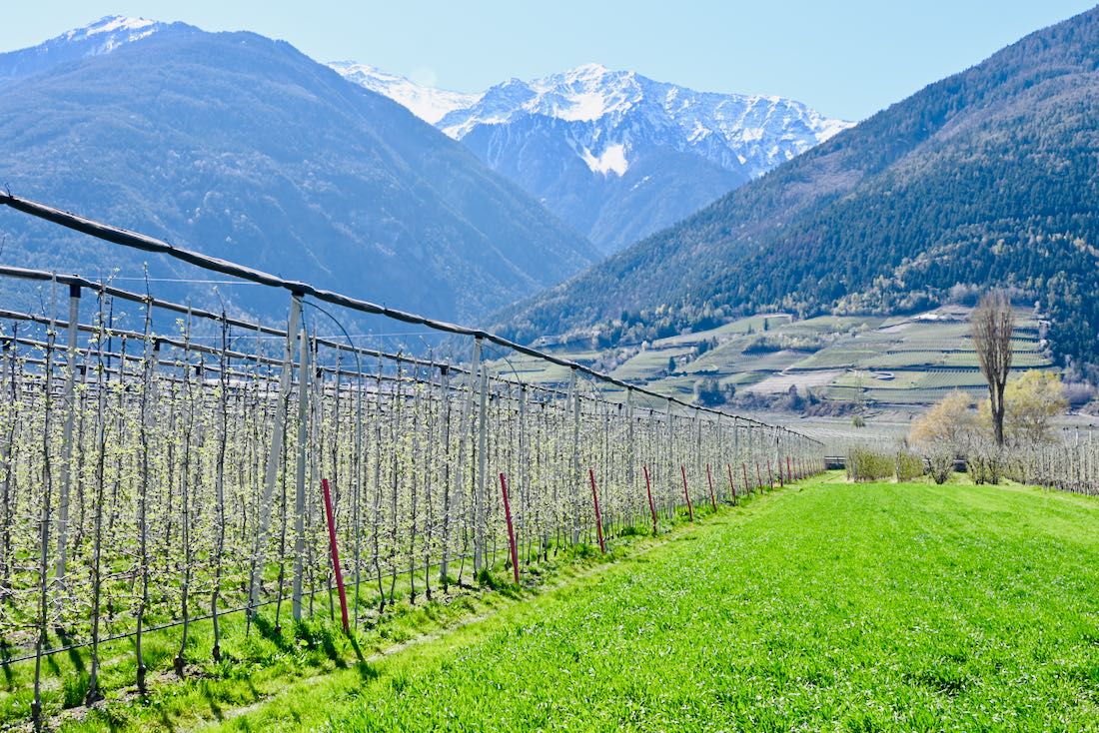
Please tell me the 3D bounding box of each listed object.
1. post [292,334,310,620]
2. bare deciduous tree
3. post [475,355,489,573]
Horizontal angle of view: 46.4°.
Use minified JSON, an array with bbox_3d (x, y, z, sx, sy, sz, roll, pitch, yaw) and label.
[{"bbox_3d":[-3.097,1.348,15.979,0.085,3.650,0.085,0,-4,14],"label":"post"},{"bbox_3d":[43.551,1.277,125.624,4.200,17.650,4.200,-1,-4,14],"label":"bare deciduous tree"},{"bbox_3d":[-1.203,1.783,22.632,0.085,3.740,0.085,0,-4,14],"label":"post"}]

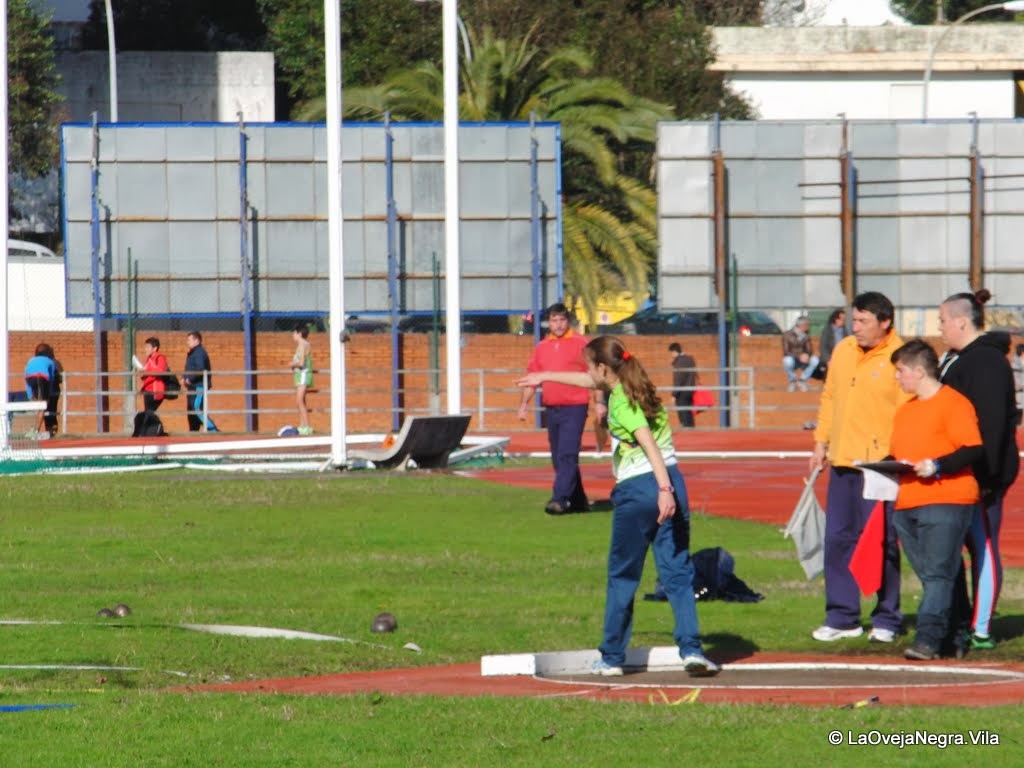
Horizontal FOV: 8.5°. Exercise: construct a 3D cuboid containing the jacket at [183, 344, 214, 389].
[{"bbox_3d":[-5.329,-0.280,116.300,0.360,0.770,0.500,0,0,-30],"label":"jacket"}]

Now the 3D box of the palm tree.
[{"bbox_3d":[-0.471,-3.298,122.000,6.600,6.200,6.600,-1,0,0],"label":"palm tree"}]

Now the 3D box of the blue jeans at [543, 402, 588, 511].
[{"bbox_3d":[0.466,0.620,58.700,0.370,0.890,0.340,0,0,18],"label":"blue jeans"}]

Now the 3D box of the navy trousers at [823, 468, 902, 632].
[{"bbox_3d":[1.706,0.771,33.400,0.410,0.880,0.310,0,0,27],"label":"navy trousers"}]

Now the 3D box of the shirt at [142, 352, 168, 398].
[{"bbox_3d":[-5.870,-0.140,113.000,0.380,0.730,0.460,-1,0,-21],"label":"shirt"}]

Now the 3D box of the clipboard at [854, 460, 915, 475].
[{"bbox_3d":[1.708,0.385,31.300,0.320,0.025,0.230,7,-3,-21],"label":"clipboard"}]

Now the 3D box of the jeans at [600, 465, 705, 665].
[{"bbox_3d":[0.620,0.797,30.300,0.460,0.880,0.370,-1,0,6],"label":"jeans"}]

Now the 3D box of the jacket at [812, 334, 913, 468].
[{"bbox_3d":[1.711,0.071,33.400,0.520,0.670,0.320,0,0,25],"label":"jacket"}]

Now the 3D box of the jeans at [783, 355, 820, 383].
[{"bbox_3d":[4.986,-0.267,118.200,0.630,0.540,0.550,0,0,-7],"label":"jeans"}]

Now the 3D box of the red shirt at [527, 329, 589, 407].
[{"bbox_3d":[0.440,-0.141,58.600,0.600,0.670,0.330,0,0,14],"label":"red shirt"}]

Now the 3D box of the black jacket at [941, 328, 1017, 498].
[{"bbox_3d":[2.234,0.136,32.800,0.360,0.770,0.490,-1,0,-22],"label":"black jacket"}]

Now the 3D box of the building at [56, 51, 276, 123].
[{"bbox_3d":[-8.241,-4.250,163.000,5.600,7.000,5.000,0,0,-12],"label":"building"}]

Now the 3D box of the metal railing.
[{"bbox_3d":[-2.031,0.288,116.500,13.200,1.050,0.090,0,0,-16],"label":"metal railing"}]

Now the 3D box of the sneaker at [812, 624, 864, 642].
[{"bbox_3d":[1.598,1.207,33.600,0.280,0.105,0.110,-1,0,-30],"label":"sneaker"}]

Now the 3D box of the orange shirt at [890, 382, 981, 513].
[{"bbox_3d":[1.944,0.291,31.500,0.340,0.580,0.480,-1,0,-40],"label":"orange shirt"}]

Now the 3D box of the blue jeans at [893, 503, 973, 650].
[{"bbox_3d":[1.936,0.845,31.600,0.340,0.770,0.370,0,0,-38],"label":"blue jeans"}]

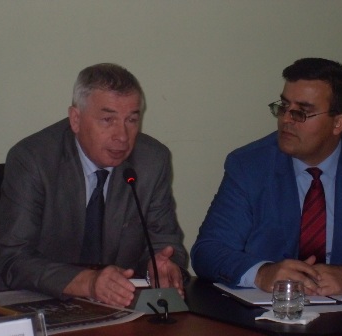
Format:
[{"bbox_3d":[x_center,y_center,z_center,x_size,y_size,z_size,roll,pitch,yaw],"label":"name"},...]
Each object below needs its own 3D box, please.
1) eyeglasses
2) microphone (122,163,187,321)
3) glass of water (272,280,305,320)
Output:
[{"bbox_3d":[0.331,-0.143,3.491,0.140,0.040,0.138,-12,21,-37],"label":"eyeglasses"},{"bbox_3d":[-0.051,0.162,3.216,0.129,0.288,0.220,-2,9,-15],"label":"microphone"},{"bbox_3d":[0.255,0.283,3.114,0.068,0.077,0.068,0,8,0],"label":"glass of water"}]

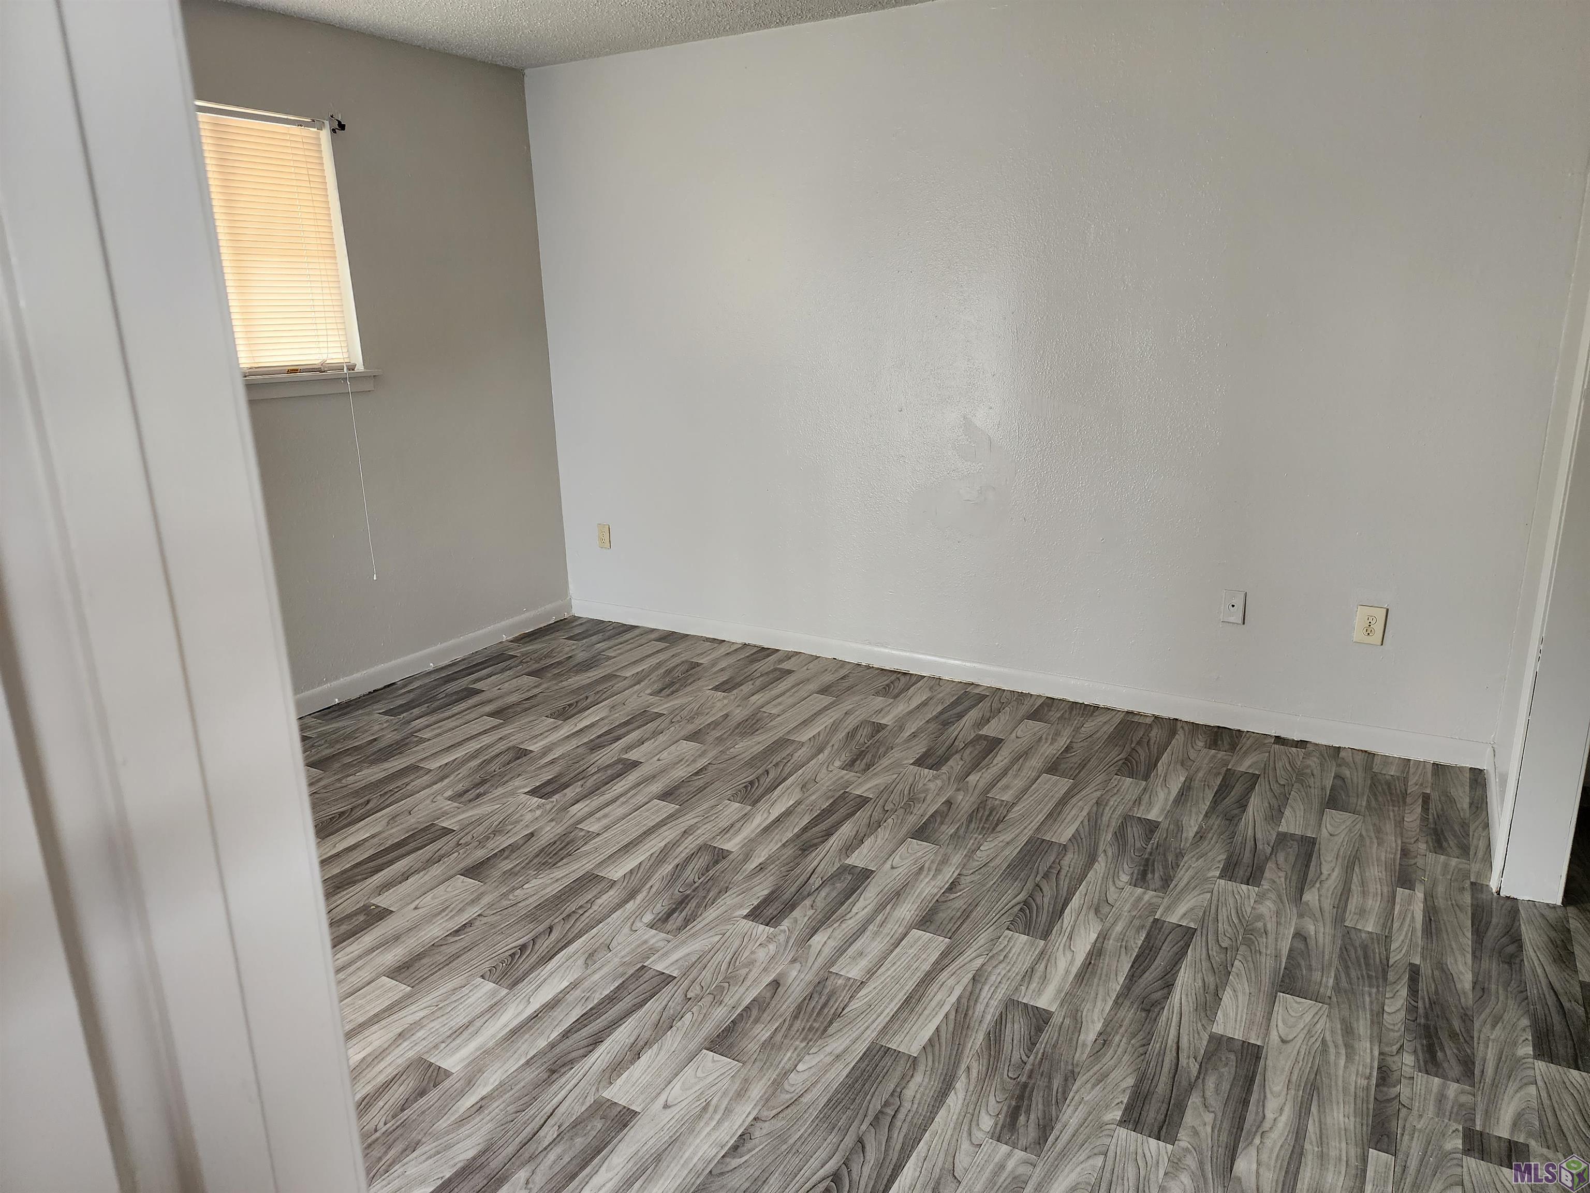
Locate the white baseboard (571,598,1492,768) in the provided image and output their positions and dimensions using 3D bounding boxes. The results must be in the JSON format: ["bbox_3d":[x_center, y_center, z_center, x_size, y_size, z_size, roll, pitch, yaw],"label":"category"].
[{"bbox_3d":[0.540,0.279,4.247,3.800,0.086,0.016,8,18,29],"label":"white baseboard"}]

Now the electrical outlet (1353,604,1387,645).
[{"bbox_3d":[1.847,0.093,3.394,0.076,0.124,0.010,8,18,29],"label":"electrical outlet"}]

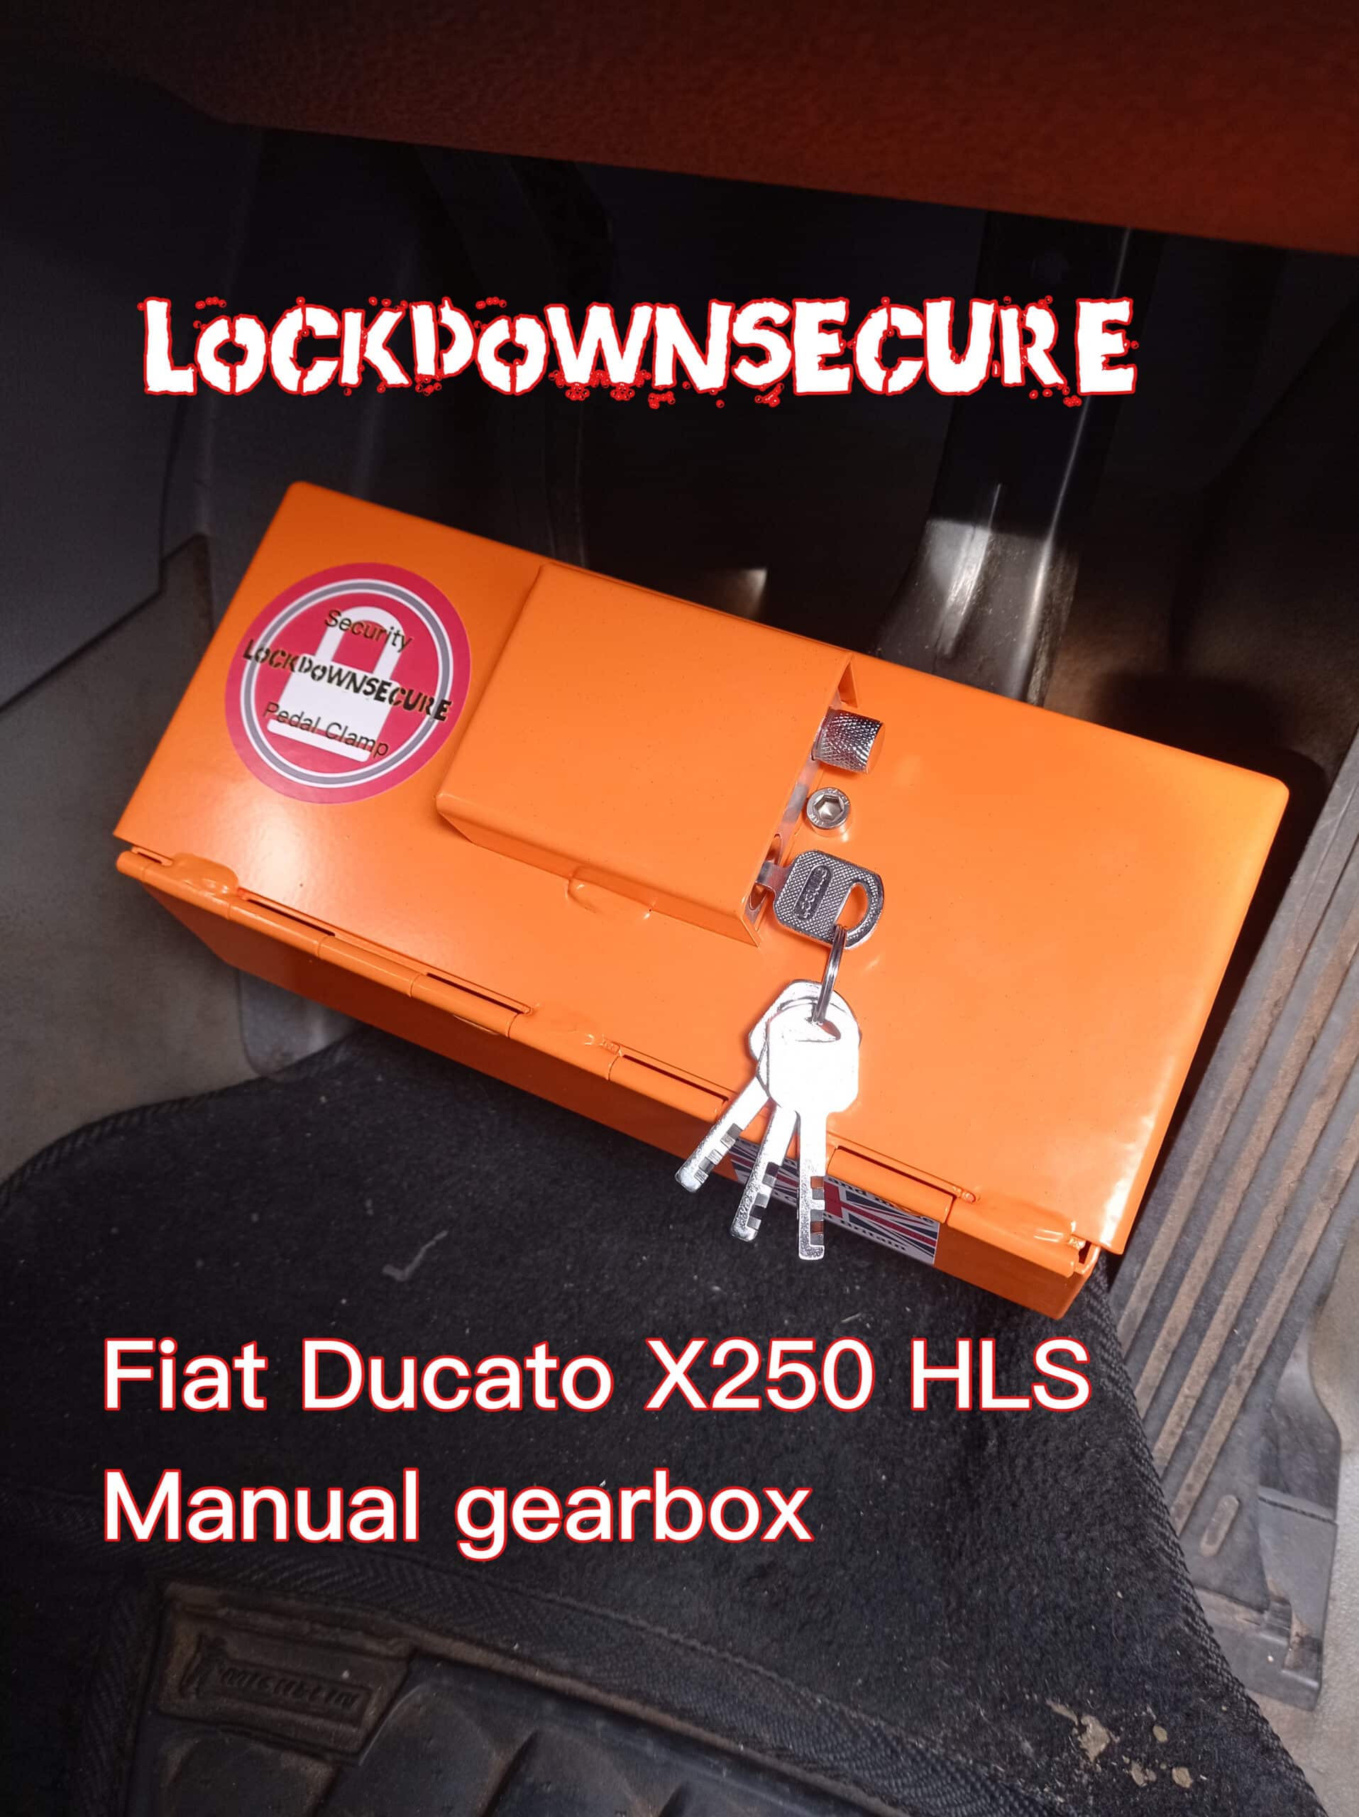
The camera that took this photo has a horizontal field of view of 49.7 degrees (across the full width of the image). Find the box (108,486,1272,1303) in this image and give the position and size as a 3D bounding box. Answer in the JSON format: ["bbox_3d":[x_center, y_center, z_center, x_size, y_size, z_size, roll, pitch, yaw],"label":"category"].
[{"bbox_3d":[-0.007,-0.014,0.465,0.337,0.112,0.157,21,80,17],"label":"box"}]

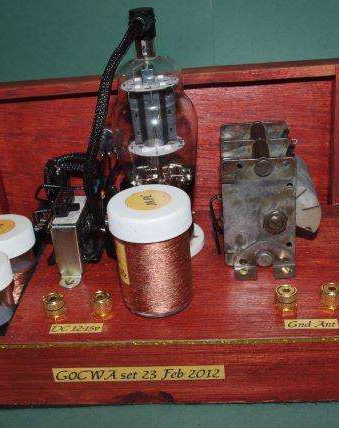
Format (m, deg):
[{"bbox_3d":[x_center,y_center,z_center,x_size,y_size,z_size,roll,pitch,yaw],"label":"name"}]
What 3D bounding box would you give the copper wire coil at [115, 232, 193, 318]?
[{"bbox_3d":[-0.008,0.025,0.333,0.040,0.048,0.040,-5,28,3],"label":"copper wire coil"}]

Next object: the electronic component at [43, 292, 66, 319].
[{"bbox_3d":[-0.063,0.051,0.336,0.011,0.011,0.011,-3,28,6],"label":"electronic component"}]

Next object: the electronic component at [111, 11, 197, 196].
[{"bbox_3d":[-0.008,-0.043,0.360,0.050,0.138,0.050,-3,28,6],"label":"electronic component"}]

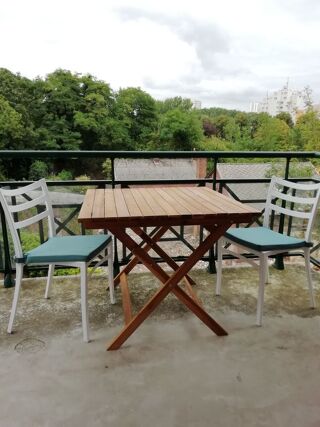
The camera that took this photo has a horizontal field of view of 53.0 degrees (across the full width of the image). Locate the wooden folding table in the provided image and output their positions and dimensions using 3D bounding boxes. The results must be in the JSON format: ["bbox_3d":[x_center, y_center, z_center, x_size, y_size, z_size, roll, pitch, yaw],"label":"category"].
[{"bbox_3d":[-0.008,0.269,1.992,0.870,0.730,0.900,-2,13,-10],"label":"wooden folding table"}]

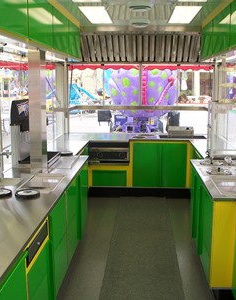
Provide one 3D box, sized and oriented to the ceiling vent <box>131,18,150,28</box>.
[{"bbox_3d":[0.279,-1.553,5.157,0.245,0.080,0.245,1,10,3],"label":"ceiling vent"}]

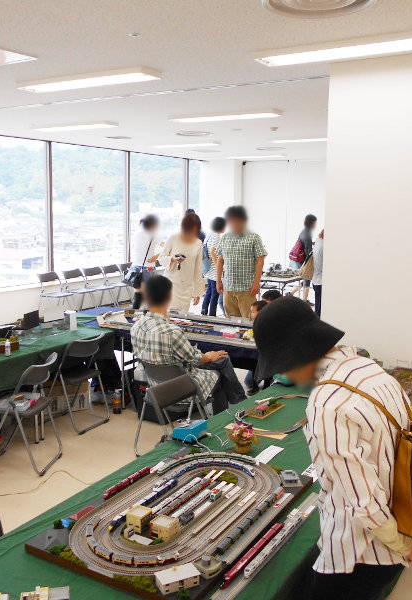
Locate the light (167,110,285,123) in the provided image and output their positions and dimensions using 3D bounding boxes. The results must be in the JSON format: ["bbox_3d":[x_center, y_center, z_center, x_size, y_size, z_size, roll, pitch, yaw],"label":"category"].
[{"bbox_3d":[0.202,-2.000,6.511,1.255,0.060,0.230,6,11,31],"label":"light"}]

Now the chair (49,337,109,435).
[{"bbox_3d":[-1.085,0.637,4.896,0.470,0.745,0.430,6,11,31],"label":"chair"}]

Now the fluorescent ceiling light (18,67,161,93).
[{"bbox_3d":[-0.938,-1.728,4.718,1.255,0.060,0.230,6,11,31],"label":"fluorescent ceiling light"}]

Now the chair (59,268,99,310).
[{"bbox_3d":[-1.933,-0.086,9.380,0.470,0.745,0.430,6,11,31],"label":"chair"}]

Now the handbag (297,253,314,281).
[{"bbox_3d":[1.292,-0.435,7.800,0.280,0.360,0.160,2,9,9],"label":"handbag"}]

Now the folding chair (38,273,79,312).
[{"bbox_3d":[-2.200,-0.021,8.950,0.470,0.745,0.430,6,11,31],"label":"folding chair"}]

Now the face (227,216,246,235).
[{"bbox_3d":[0.302,-0.743,5.950,0.165,0.190,0.150,1,9,5],"label":"face"}]

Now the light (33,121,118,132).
[{"bbox_3d":[-1.668,-2.191,7.578,1.255,0.060,0.230,6,11,31],"label":"light"}]

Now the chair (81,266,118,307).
[{"bbox_3d":[-1.712,-0.156,9.975,0.470,0.750,0.440,6,10,30],"label":"chair"}]

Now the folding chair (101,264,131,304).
[{"bbox_3d":[-1.472,-0.217,10.386,0.470,0.750,0.440,6,10,30],"label":"folding chair"}]

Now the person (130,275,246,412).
[{"bbox_3d":[-0.118,0.453,4.341,0.560,1.300,0.800,8,12,40],"label":"person"}]

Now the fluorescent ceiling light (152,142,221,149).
[{"bbox_3d":[-0.345,-2.414,9.268,1.250,0.060,0.230,6,10,30],"label":"fluorescent ceiling light"}]

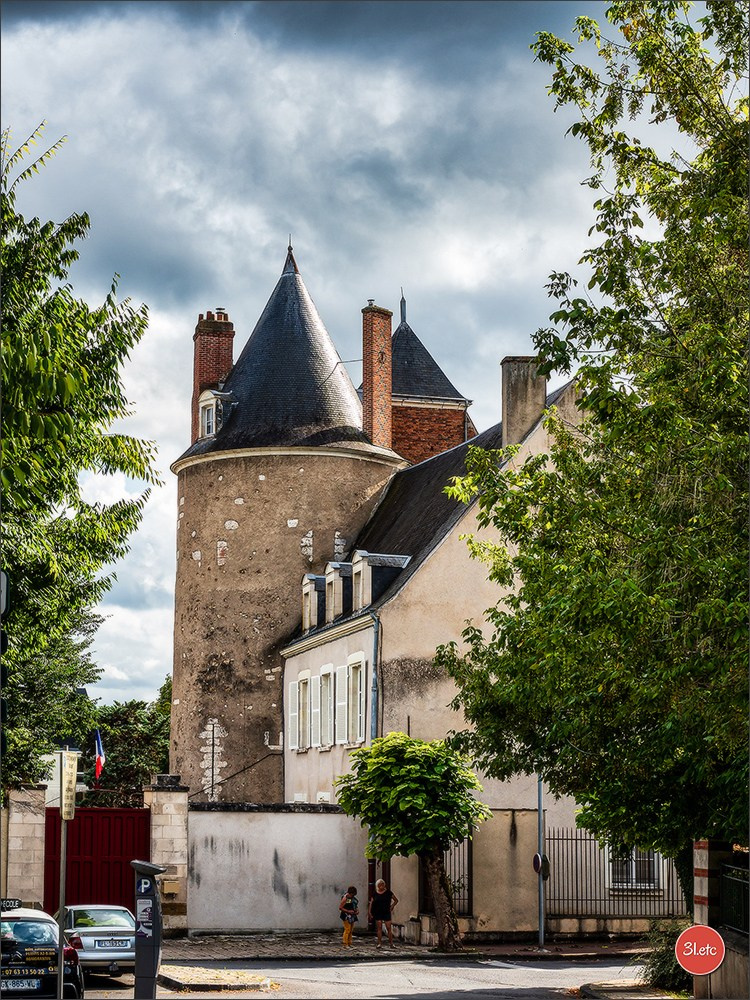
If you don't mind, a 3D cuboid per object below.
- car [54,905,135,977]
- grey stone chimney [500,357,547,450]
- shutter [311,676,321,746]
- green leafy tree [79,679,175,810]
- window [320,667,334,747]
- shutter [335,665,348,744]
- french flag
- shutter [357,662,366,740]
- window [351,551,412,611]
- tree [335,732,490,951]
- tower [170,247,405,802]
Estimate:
[{"bbox_3d":[-5.292,8.554,34.635,1.770,1.430,4.540,3,-11,-14],"label":"car"},{"bbox_3d":[4.115,-2.581,49.769,1.233,2.759,0.550,3,-11,-18],"label":"grey stone chimney"},{"bbox_3d":[-1.680,6.044,51.185,0.070,1.993,0.580,5,-11,-27],"label":"shutter"},{"bbox_3d":[-8.362,9.795,60.217,4.000,7.846,4.000,0,-10,0],"label":"green leafy tree"},{"bbox_3d":[-1.341,5.870,50.309,0.220,2.099,1.300,3,-11,-18],"label":"window"},{"bbox_3d":[-0.892,5.596,48.770,0.070,2.089,0.580,5,-11,-27],"label":"shutter"},{"bbox_3d":[-7.896,7.320,51.518,0.360,1.482,0.300,0,-10,0],"label":"french flag"},{"bbox_3d":[-0.341,5.277,47.019,0.070,2.118,0.580,2,-10,-10],"label":"shutter"},{"bbox_3d":[0.282,2.217,48.655,1.600,1.636,1.000,3,-11,-18],"label":"window"},{"bbox_3d":[0.878,7.924,41.757,3.651,4.924,3.651,0,-10,0],"label":"tree"},{"bbox_3d":[-2.940,2.305,60.041,7.913,22.527,7.913,0,-10,0],"label":"tower"}]

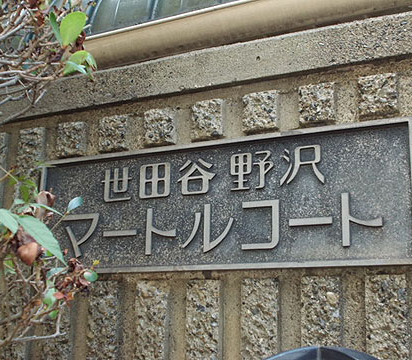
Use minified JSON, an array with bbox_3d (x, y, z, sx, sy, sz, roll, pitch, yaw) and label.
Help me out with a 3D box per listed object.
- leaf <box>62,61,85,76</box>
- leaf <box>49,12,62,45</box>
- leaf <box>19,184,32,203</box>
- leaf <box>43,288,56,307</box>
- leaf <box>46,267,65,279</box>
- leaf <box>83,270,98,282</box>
[{"bbox_3d":[-0.226,-0.191,1.190,0.041,0.028,0.032,2,-9,-11],"label":"leaf"},{"bbox_3d":[-0.258,-0.260,1.190,0.024,0.055,0.028,2,-9,-13],"label":"leaf"},{"bbox_3d":[-0.322,0.024,1.237,0.025,0.032,0.022,3,-10,-15],"label":"leaf"},{"bbox_3d":[-0.273,0.205,1.209,0.024,0.031,0.022,2,-9,-12],"label":"leaf"},{"bbox_3d":[-0.265,0.163,1.218,0.032,0.021,0.022,2,-9,-12],"label":"leaf"},{"bbox_3d":[-0.201,0.168,1.209,0.028,0.021,0.020,2,-9,-9],"label":"leaf"}]

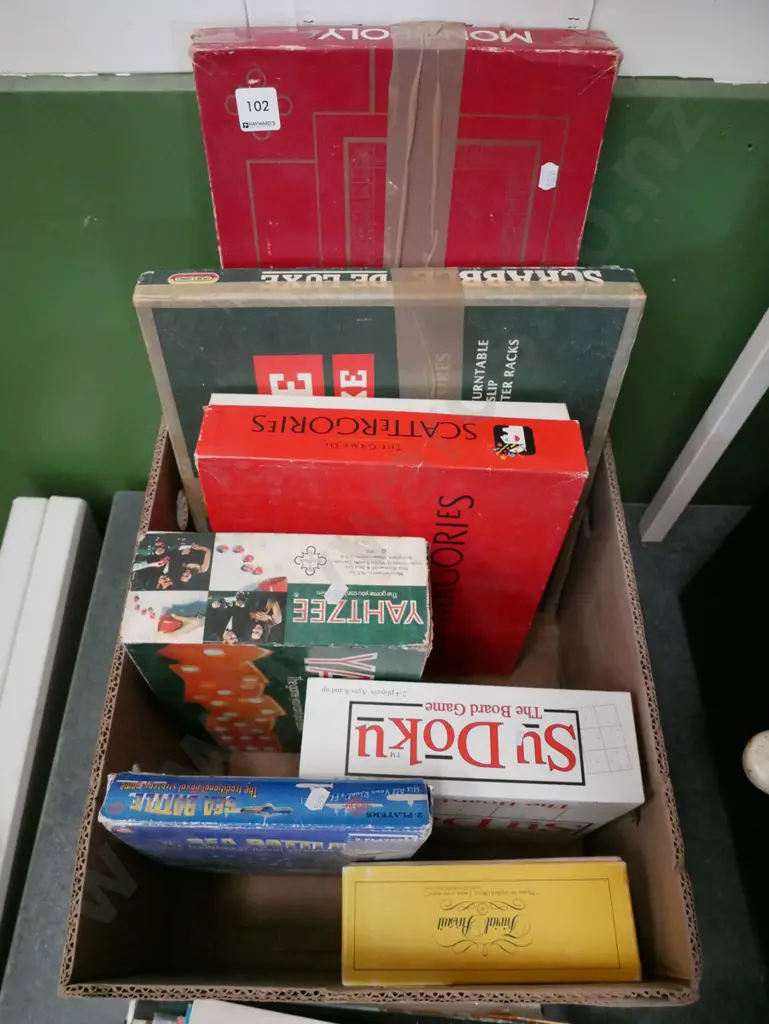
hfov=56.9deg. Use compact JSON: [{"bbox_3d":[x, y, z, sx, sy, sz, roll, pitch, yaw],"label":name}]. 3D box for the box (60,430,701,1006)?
[{"bbox_3d":[-0.001,0.132,0.641,0.392,0.234,0.490,0,61,0],"label":"box"}]

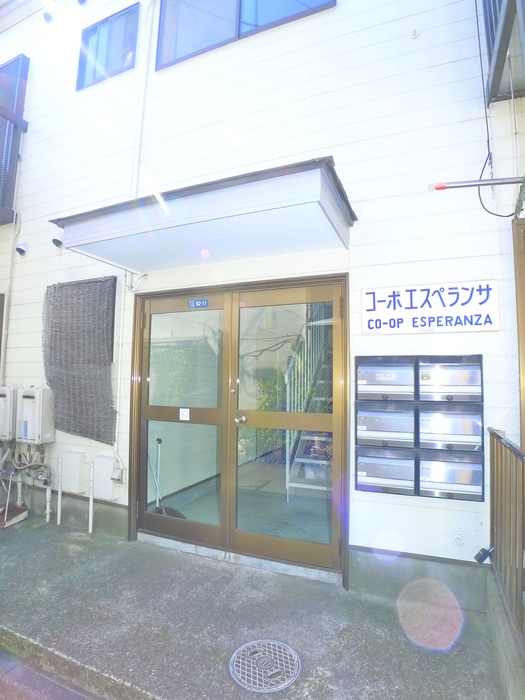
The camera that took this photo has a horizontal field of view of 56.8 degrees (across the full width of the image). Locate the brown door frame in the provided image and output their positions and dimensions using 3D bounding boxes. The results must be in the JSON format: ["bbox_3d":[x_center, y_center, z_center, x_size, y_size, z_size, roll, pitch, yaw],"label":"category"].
[{"bbox_3d":[-0.232,0.527,3.632,1.853,2.031,0.120,-1,-5,28],"label":"brown door frame"}]

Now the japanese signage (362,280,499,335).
[{"bbox_3d":[1.013,-0.251,2.998,0.800,0.294,0.020,-1,-5,28],"label":"japanese signage"}]

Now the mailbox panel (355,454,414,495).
[{"bbox_3d":[0.774,0.770,3.037,0.366,0.235,0.050,-1,-5,28],"label":"mailbox panel"}]

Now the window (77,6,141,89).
[{"bbox_3d":[-1.458,-2.882,4.685,0.760,0.660,0.100,-1,-5,28],"label":"window"}]

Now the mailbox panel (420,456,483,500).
[{"bbox_3d":[1.111,0.749,2.860,0.358,0.240,0.050,-1,-5,28],"label":"mailbox panel"}]

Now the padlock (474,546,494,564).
[{"bbox_3d":[1.216,1.128,2.663,0.055,0.115,0.035,46,17,23],"label":"padlock"}]

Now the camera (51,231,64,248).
[{"bbox_3d":[-1.948,-1.050,4.612,0.110,0.140,0.100,-1,-5,28],"label":"camera"}]

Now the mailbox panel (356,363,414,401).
[{"bbox_3d":[0.785,0.204,3.080,0.371,0.234,0.050,-1,-5,28],"label":"mailbox panel"}]

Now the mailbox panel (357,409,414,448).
[{"bbox_3d":[0.779,0.492,3.058,0.368,0.240,0.050,-1,-5,28],"label":"mailbox panel"}]

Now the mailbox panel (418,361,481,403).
[{"bbox_3d":[1.122,0.199,2.901,0.358,0.222,0.050,-1,-5,28],"label":"mailbox panel"}]

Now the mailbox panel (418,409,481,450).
[{"bbox_3d":[1.117,0.474,2.880,0.361,0.236,0.050,-1,-5,28],"label":"mailbox panel"}]

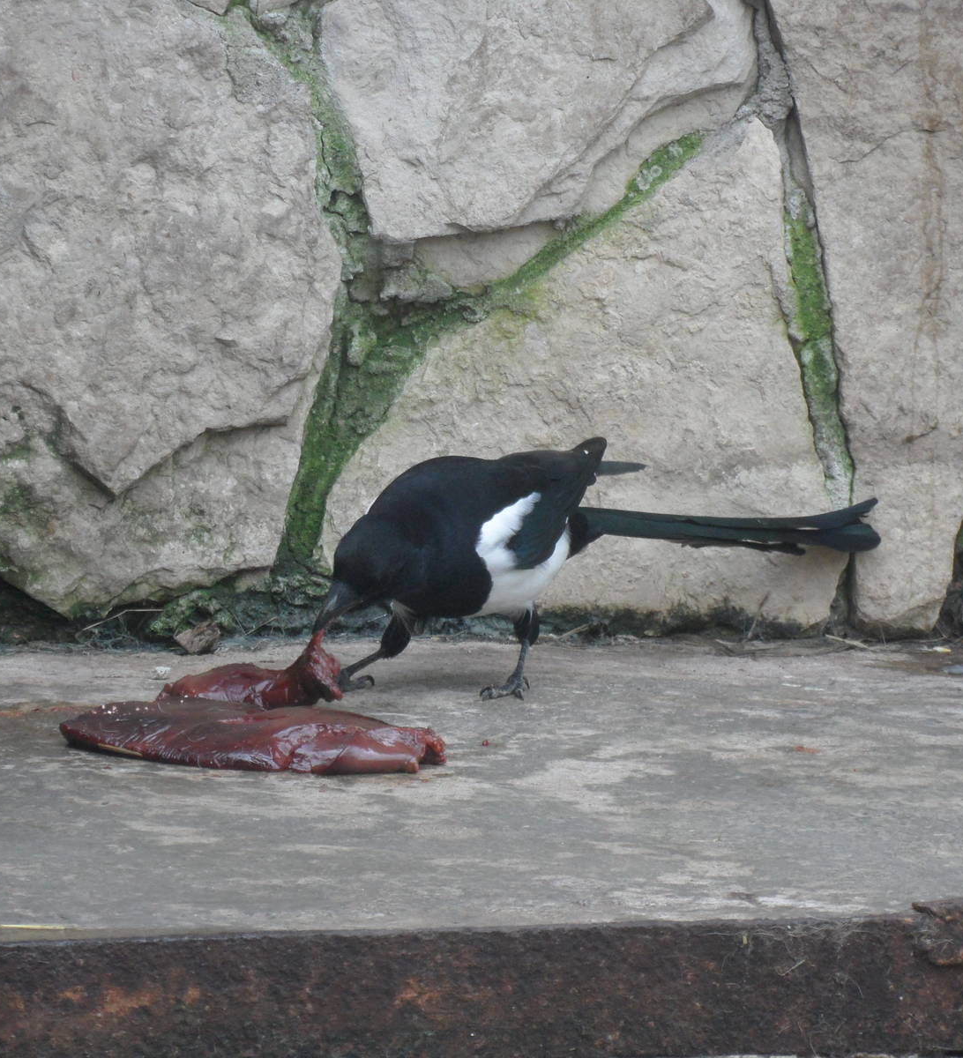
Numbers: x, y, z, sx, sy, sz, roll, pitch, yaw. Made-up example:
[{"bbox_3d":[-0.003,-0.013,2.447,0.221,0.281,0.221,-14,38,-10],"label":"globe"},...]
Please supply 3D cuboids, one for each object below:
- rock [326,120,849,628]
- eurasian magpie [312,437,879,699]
[{"bbox_3d":[0.067,-0.118,8.303,0.352,0.355,0.130,0,12,-4],"label":"rock"},{"bbox_3d":[0.075,0.019,8.150,0.425,0.165,0.125,-6,14,-27],"label":"eurasian magpie"}]

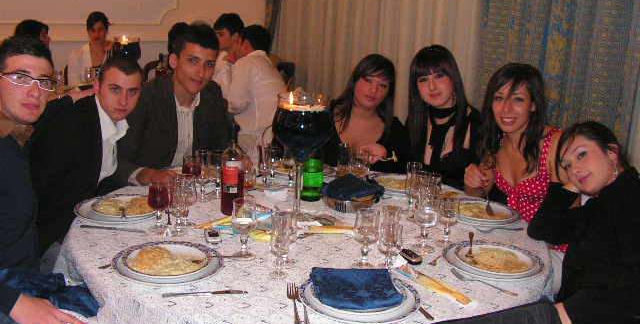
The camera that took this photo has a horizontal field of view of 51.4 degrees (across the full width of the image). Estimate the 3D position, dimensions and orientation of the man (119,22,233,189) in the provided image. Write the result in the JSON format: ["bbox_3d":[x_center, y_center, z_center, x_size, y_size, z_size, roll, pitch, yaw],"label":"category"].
[{"bbox_3d":[-0.483,0.141,2.561,0.560,1.320,0.780,-5,16,-29],"label":"man"}]

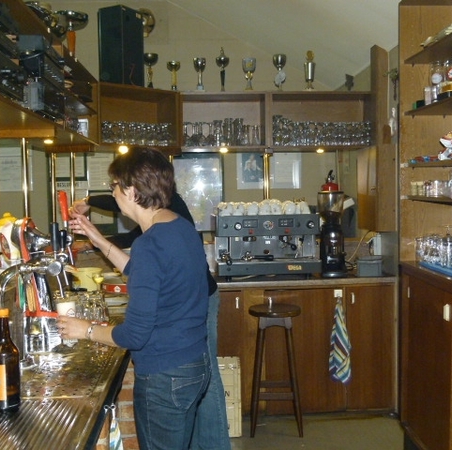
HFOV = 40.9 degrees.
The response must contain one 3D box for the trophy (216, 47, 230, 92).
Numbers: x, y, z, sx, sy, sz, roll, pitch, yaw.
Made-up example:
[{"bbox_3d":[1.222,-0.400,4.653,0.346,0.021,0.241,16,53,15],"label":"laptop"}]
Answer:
[{"bbox_3d":[-0.020,-1.110,4.361,0.098,0.331,0.098,-1,3,-4],"label":"trophy"}]

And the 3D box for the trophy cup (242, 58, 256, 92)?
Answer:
[{"bbox_3d":[0.171,-1.075,4.375,0.102,0.255,0.102,-1,3,-4],"label":"trophy cup"}]

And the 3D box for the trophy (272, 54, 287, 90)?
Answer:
[{"bbox_3d":[0.392,-1.091,4.389,0.100,0.280,0.100,-1,3,-4],"label":"trophy"}]

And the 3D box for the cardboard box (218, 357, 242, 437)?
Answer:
[{"bbox_3d":[-0.092,1.090,3.893,0.360,0.465,0.290,-1,3,-4],"label":"cardboard box"}]

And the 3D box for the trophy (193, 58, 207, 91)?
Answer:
[{"bbox_3d":[-0.184,-1.069,4.352,0.095,0.255,0.095,-1,3,-4],"label":"trophy"}]

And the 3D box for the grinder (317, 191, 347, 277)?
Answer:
[{"bbox_3d":[0.760,0.060,4.390,0.194,0.604,0.320,-1,3,-4],"label":"grinder"}]

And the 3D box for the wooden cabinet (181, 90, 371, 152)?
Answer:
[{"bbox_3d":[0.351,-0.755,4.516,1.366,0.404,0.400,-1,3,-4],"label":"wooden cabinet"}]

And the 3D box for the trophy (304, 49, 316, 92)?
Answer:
[{"bbox_3d":[0.612,-1.108,4.402,0.088,0.308,0.088,-1,3,-4],"label":"trophy"}]

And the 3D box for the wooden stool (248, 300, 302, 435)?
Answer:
[{"bbox_3d":[0.312,0.919,3.874,0.340,0.798,0.340,-1,3,-4],"label":"wooden stool"}]

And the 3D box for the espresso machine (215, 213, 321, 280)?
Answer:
[{"bbox_3d":[0.278,0.141,4.348,0.715,0.459,0.490,-1,3,-4],"label":"espresso machine"}]

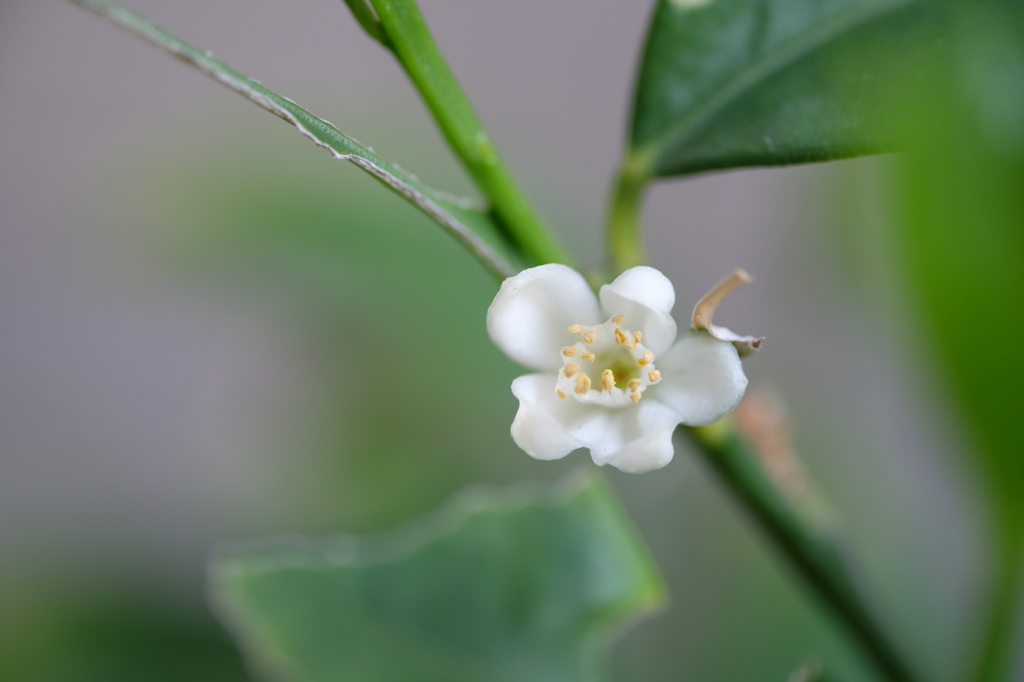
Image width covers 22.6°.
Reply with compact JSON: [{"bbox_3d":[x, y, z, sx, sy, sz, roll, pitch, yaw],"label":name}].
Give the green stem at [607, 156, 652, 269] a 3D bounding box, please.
[{"bbox_3d":[0.010,-0.010,0.212,0.003,0.010,0.003,8,12,0],"label":"green stem"}]

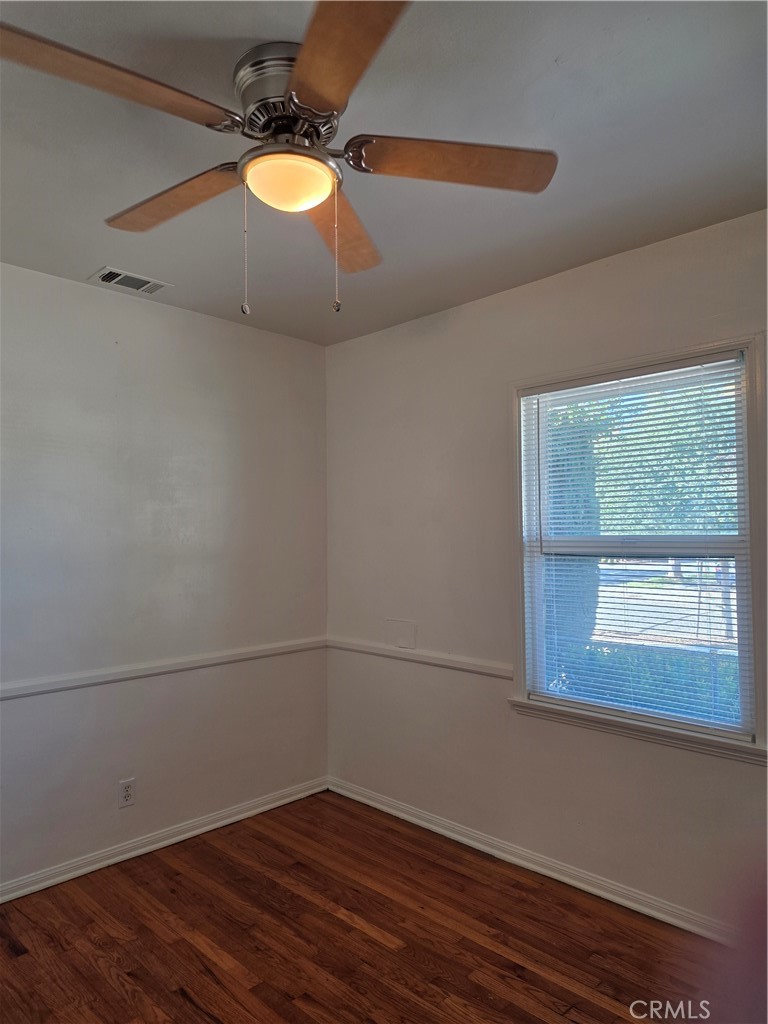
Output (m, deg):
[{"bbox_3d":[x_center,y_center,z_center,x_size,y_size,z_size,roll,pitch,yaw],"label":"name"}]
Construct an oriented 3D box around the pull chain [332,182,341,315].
[{"bbox_3d":[-0.109,-0.614,1.570,0.018,0.310,0.018,0,-2,0],"label":"pull chain"}]

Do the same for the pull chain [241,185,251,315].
[{"bbox_3d":[-0.322,-0.612,1.587,0.019,0.309,0.019,0,-2,0],"label":"pull chain"}]

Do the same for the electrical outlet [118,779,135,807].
[{"bbox_3d":[-1.111,1.220,2.949,0.008,0.114,0.070,-2,-3,45],"label":"electrical outlet"}]

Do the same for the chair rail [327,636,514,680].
[{"bbox_3d":[0.114,0.704,3.333,1.224,0.065,0.022,-2,-3,45],"label":"chair rail"}]

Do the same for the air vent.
[{"bbox_3d":[-1.061,-0.956,2.862,0.200,0.015,0.299,-2,-3,45],"label":"air vent"}]

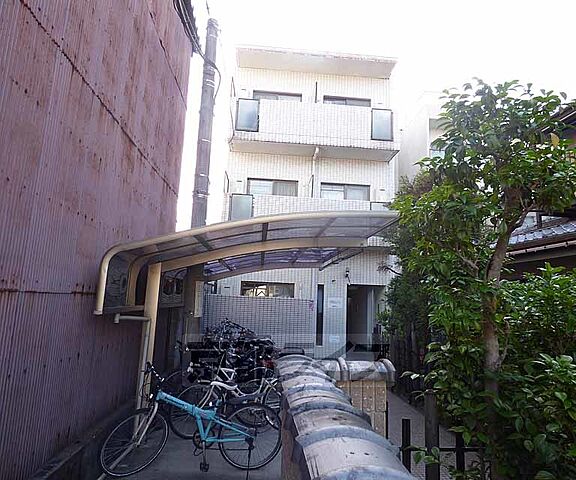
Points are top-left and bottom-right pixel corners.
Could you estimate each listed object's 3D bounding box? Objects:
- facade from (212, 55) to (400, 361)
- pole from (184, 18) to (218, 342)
[{"bbox_3d":[0.384,-0.501,13.494,5.220,9.020,8.000,3,-11,-4],"label":"facade"},{"bbox_3d":[-1.655,-1.037,6.699,0.300,7.430,0.300,3,-11,-4],"label":"pole"}]

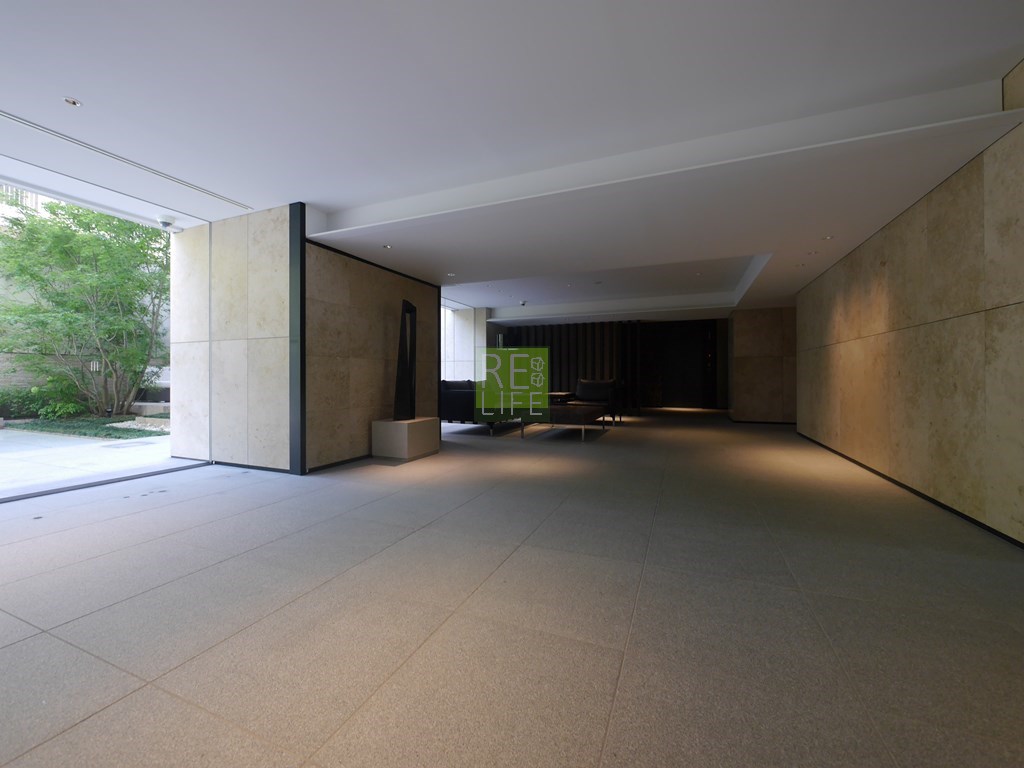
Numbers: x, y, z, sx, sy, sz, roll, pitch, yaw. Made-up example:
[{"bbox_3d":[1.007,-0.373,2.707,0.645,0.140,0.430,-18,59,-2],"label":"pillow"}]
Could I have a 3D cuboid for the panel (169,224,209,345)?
[{"bbox_3d":[-3.480,-1.061,4.496,0.693,1.228,0.045,0,1,23],"label":"panel"}]

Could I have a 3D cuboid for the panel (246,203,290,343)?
[{"bbox_3d":[-2.349,-1.054,4.017,0.594,1.228,0.045,0,1,23],"label":"panel"}]

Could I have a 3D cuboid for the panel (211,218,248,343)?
[{"bbox_3d":[-2.880,-1.057,4.242,0.576,1.228,0.045,0,1,23],"label":"panel"}]

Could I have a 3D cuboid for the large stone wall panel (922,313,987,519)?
[{"bbox_3d":[2.969,0.187,2.760,0.045,1.266,0.652,0,1,23],"label":"large stone wall panel"}]

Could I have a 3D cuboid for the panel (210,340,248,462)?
[{"bbox_3d":[-2.881,0.181,4.257,0.576,1.250,0.045,0,1,23],"label":"panel"}]

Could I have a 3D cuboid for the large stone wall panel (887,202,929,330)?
[{"bbox_3d":[3.221,-0.927,3.339,0.045,0.948,0.661,0,1,23],"label":"large stone wall panel"}]

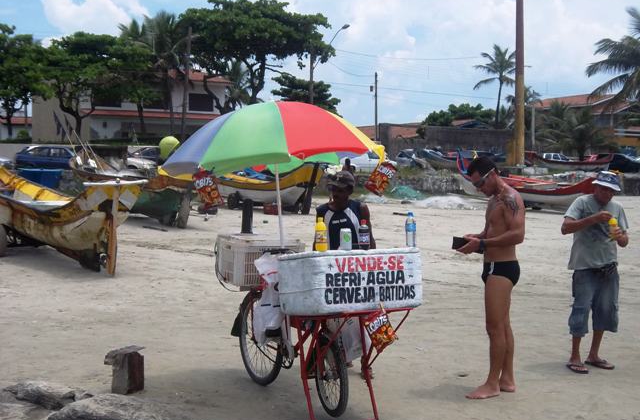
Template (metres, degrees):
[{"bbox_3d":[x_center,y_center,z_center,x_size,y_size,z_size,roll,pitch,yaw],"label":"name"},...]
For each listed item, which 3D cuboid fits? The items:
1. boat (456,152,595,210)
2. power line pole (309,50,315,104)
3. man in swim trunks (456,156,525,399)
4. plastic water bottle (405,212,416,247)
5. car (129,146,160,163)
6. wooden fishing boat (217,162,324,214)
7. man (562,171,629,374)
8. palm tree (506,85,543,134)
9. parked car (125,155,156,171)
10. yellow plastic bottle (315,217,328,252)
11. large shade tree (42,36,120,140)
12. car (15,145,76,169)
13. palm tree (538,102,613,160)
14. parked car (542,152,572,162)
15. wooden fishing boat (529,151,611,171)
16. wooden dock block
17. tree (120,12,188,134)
[{"bbox_3d":[6.500,-0.916,27.990,2.000,1.800,6.800,-2,3,-30],"label":"boat"},{"bbox_3d":[-0.616,-7.431,63.000,0.300,9.400,0.300,0,3,0],"label":"power line pole"},{"bbox_3d":[1.180,0.455,6.074,0.460,1.660,0.430,-1,3,-21],"label":"man in swim trunks"},{"bbox_3d":[0.557,0.120,5.350,0.067,0.212,0.067,0,3,0],"label":"plastic water bottle"},{"bbox_3d":[-12.016,-3.526,59.500,4.100,1.430,1.650,0,2,-2],"label":"car"},{"bbox_3d":[-2.000,-0.714,27.000,1.900,1.650,6.200,-2,4,-35],"label":"wooden fishing boat"},{"bbox_3d":[2.181,0.461,6.905,0.520,1.580,0.380,0,2,-9],"label":"man"},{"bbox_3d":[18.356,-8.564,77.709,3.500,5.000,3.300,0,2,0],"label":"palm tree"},{"bbox_3d":[-11.994,-3.209,55.000,4.100,1.450,1.680,1,2,20],"label":"parked car"},{"bbox_3d":[0.009,0.141,5.010,0.070,0.200,0.070,0,2,-12],"label":"yellow plastic bottle"},{"bbox_3d":[-19.373,-9.787,70.000,6.600,9.100,6.300,0,2,0],"label":"large shade tree"},{"bbox_3d":[-13.593,-2.615,45.000,4.050,1.400,1.660,-2,4,-33],"label":"car"},{"bbox_3d":[17.053,-4.906,58.000,4.900,4.600,4.900,0,3,0],"label":"palm tree"},{"bbox_3d":[19.695,-3.867,70.000,3.900,1.470,1.650,0,2,15],"label":"parked car"},{"bbox_3d":[17.296,-3.349,60.000,5.900,1.300,1.500,0,2,5],"label":"wooden fishing boat"},{"bbox_3d":[-1.388,1.138,6.200,0.170,0.310,0.250,1,2,32],"label":"wooden dock block"},{"bbox_3d":[-13.062,-10.521,69.000,5.400,10.200,5.200,0,2,0],"label":"tree"}]

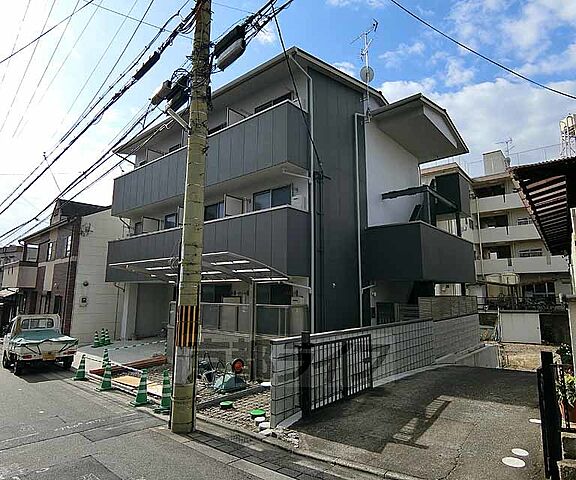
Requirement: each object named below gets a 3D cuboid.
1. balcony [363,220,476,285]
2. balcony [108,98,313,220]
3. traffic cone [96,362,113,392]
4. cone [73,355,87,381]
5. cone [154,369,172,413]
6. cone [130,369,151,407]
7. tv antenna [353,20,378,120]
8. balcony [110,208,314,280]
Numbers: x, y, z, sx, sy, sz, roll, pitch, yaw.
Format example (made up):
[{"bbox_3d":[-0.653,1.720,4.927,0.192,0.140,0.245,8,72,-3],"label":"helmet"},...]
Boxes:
[{"bbox_3d":[5.923,0.827,13.853,1.990,1.843,7.960,-6,-10,39],"label":"balcony"},{"bbox_3d":[-3.823,-2.396,12.510,10.730,1.743,0.952,-6,-10,39],"label":"balcony"},{"bbox_3d":[-4.483,3.329,8.147,0.360,0.700,0.360,-7,-11,43],"label":"traffic cone"},{"bbox_3d":[-5.985,3.686,9.597,0.360,0.700,0.360,-7,-11,43],"label":"cone"},{"bbox_3d":[-2.153,2.662,5.847,0.360,0.700,0.360,-7,-11,43],"label":"cone"},{"bbox_3d":[-3.000,3.030,6.847,0.360,0.700,0.360,-7,-11,43],"label":"cone"},{"bbox_3d":[2.964,-6.206,12.410,0.600,3.750,1.250,5,-9,-33],"label":"tv antenna"},{"bbox_3d":[-3.880,0.540,12.161,10.888,1.796,0.952,-6,-10,39],"label":"balcony"}]

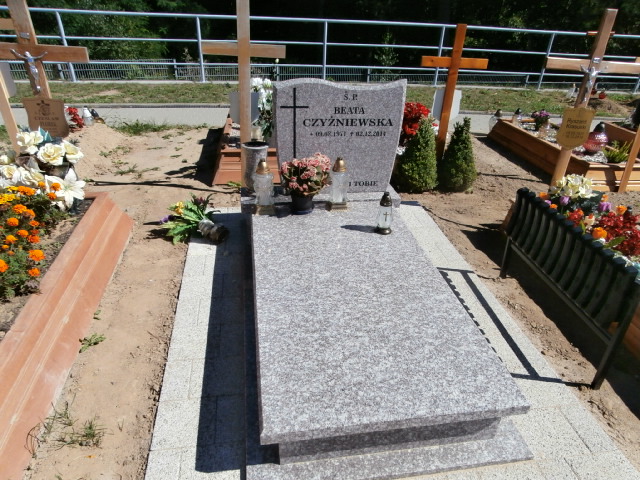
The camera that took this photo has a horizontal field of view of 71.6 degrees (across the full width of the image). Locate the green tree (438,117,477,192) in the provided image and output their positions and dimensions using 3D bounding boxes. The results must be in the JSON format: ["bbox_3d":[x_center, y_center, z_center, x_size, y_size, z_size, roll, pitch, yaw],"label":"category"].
[{"bbox_3d":[1.140,-0.679,3.528,0.310,0.560,0.310,-3,31,-9],"label":"green tree"}]

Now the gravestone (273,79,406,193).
[{"bbox_3d":[0.101,-0.607,2.646,0.739,0.664,0.101,-2,30,-9],"label":"gravestone"}]

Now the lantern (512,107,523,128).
[{"bbox_3d":[2.032,-1.246,4.534,0.100,0.185,0.100,-3,31,-9],"label":"lantern"}]

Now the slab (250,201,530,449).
[{"bbox_3d":[0.141,0.193,2.095,0.880,0.046,1.585,-3,31,-9],"label":"slab"}]

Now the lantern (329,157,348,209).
[{"bbox_3d":[0.109,-0.322,2.514,0.116,0.301,0.116,-2,30,-9],"label":"lantern"}]

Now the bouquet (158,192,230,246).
[{"bbox_3d":[-0.710,-0.128,2.696,0.395,0.202,0.353,20,34,27],"label":"bouquet"}]

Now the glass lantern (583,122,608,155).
[{"bbox_3d":[2.497,-0.919,3.964,0.220,0.259,0.220,-2,30,-9],"label":"glass lantern"}]

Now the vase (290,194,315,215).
[{"bbox_3d":[-0.100,-0.226,2.630,0.130,0.115,0.130,-3,31,-9],"label":"vase"}]

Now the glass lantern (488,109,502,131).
[{"bbox_3d":[1.998,-1.336,4.999,0.150,0.265,0.150,-3,31,-9],"label":"glass lantern"}]

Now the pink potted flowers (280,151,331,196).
[{"bbox_3d":[-0.093,-0.370,2.545,0.290,0.250,0.260,-3,31,-9],"label":"pink potted flowers"}]

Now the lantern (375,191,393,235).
[{"bbox_3d":[0.344,-0.141,2.292,0.091,0.228,0.091,-2,30,-9],"label":"lantern"}]

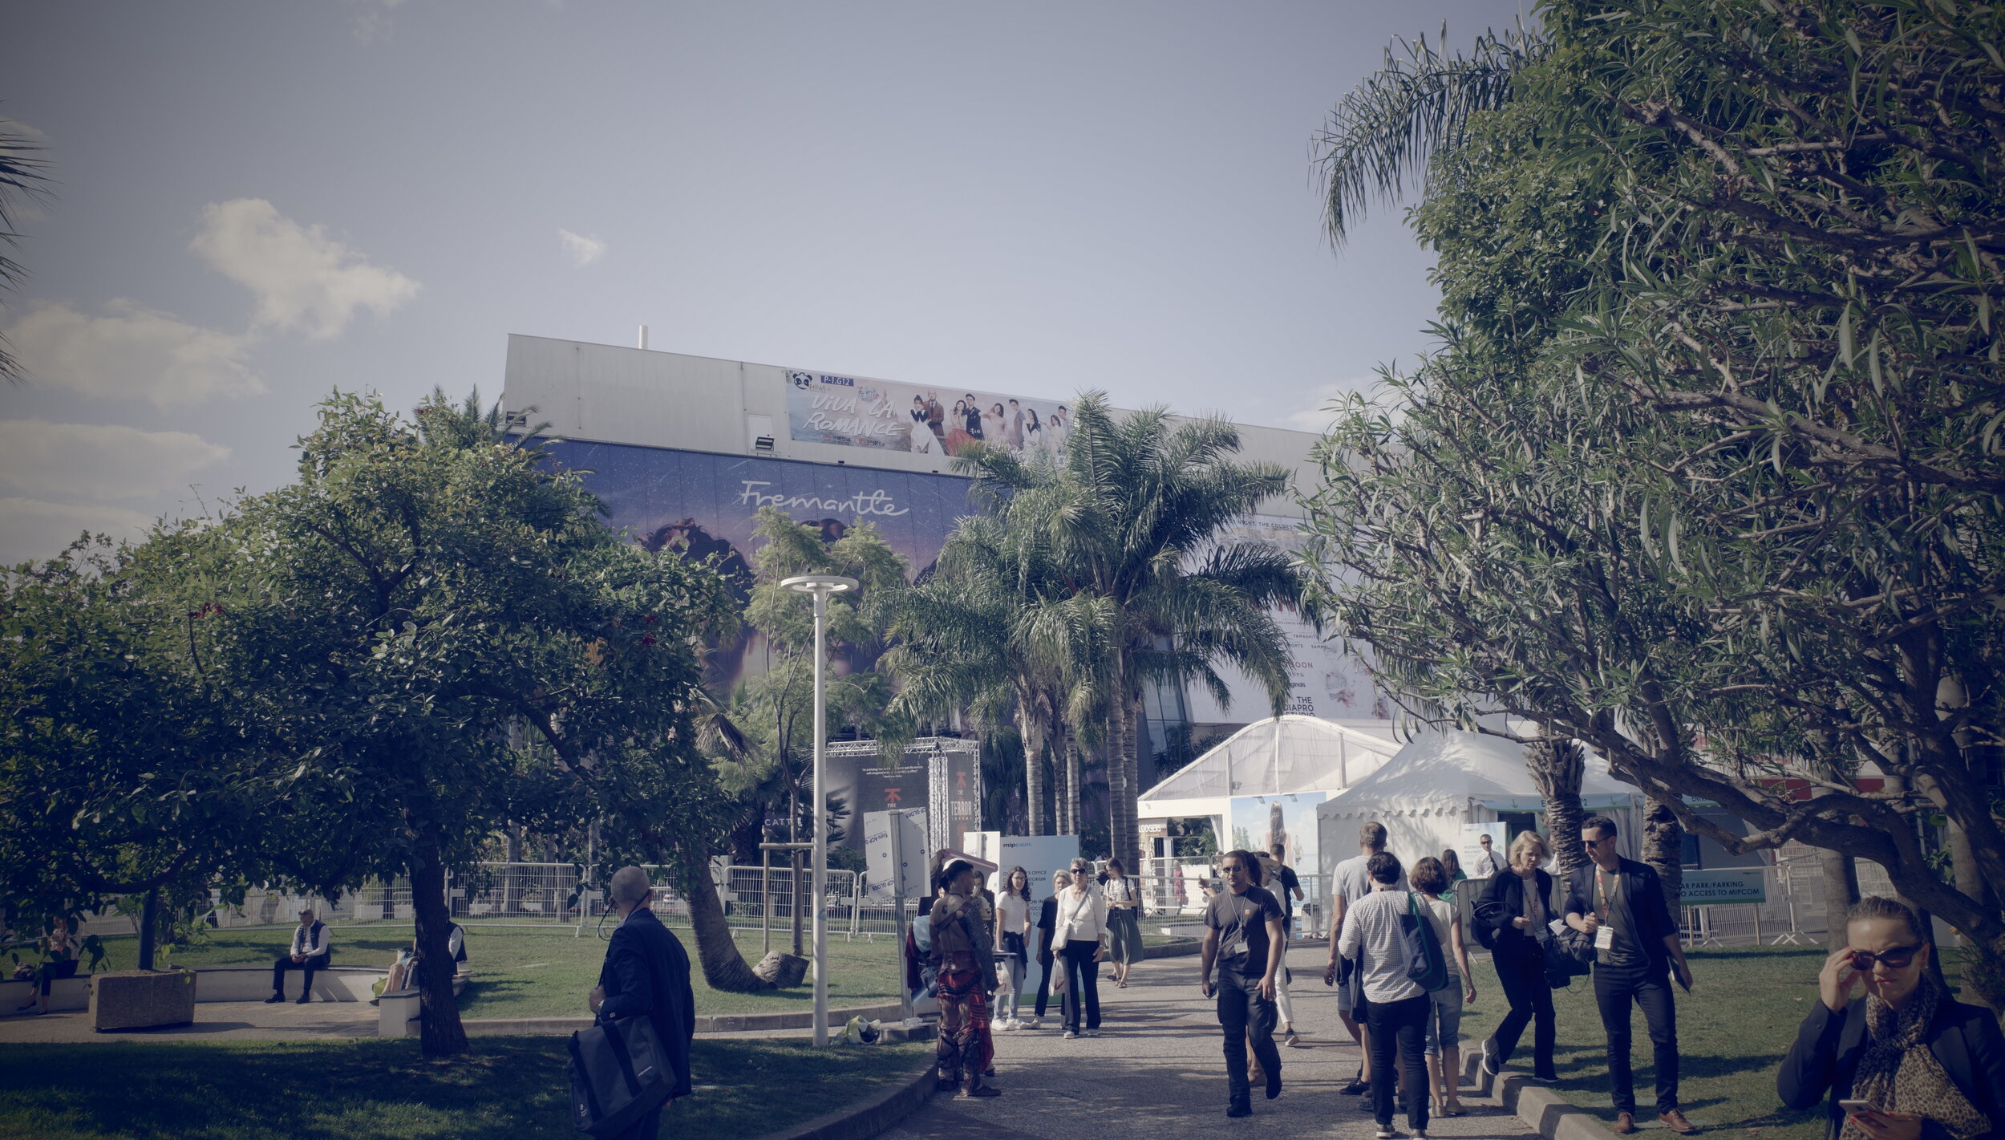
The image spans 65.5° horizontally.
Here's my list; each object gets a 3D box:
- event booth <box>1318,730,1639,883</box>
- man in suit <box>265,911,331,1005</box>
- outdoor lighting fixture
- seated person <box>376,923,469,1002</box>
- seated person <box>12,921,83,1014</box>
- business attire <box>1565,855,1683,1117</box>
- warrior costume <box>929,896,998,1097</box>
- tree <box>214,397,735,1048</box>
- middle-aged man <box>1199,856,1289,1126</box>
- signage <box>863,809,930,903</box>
[{"bbox_3d":[9.062,4.994,30.001,4.200,4.060,4.200,4,-12,-27],"label":"event booth"},{"bbox_3d":[-9.485,5.116,20.864,0.620,1.260,0.820,-4,-11,14],"label":"man in suit"},{"bbox_3d":[-1.586,2.089,13.630,0.690,4.030,0.690,-1,-10,0],"label":"outdoor lighting fixture"},{"bbox_3d":[-7.876,5.253,21.236,0.950,1.150,0.580,3,-11,-25],"label":"seated person"},{"bbox_3d":[-12.653,5.228,20.728,0.750,1.220,0.480,8,-14,-43],"label":"seated person"},{"bbox_3d":[3.597,2.386,8.984,0.620,1.460,0.420,-8,-12,33],"label":"business attire"},{"bbox_3d":[-0.299,3.153,11.696,0.450,1.450,0.500,8,-14,-41],"label":"warrior costume"},{"bbox_3d":[-4.797,1.253,13.990,4.500,5.900,4.500,2,-11,-19],"label":"tree"},{"bbox_3d":[1.629,2.762,10.586,0.530,1.710,0.450,-4,-11,15],"label":"middle-aged man"},{"bbox_3d":[-1.001,2.689,14.761,0.660,0.860,0.070,-6,-10,8],"label":"signage"}]

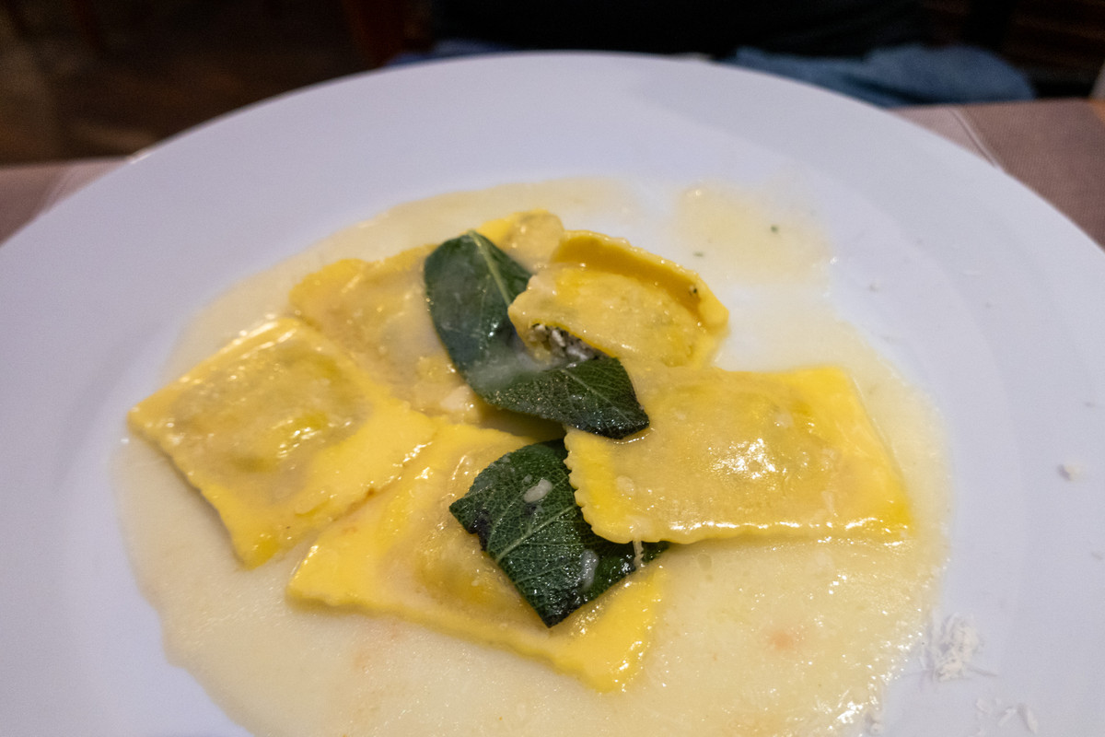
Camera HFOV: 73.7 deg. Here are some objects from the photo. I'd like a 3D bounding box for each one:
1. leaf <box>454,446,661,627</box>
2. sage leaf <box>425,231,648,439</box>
[{"bbox_3d":[0.005,0.024,0.135,0.038,0.010,0.030,-30,51,-25],"label":"leaf"},{"bbox_3d":[-0.009,-0.009,0.167,0.031,0.012,0.082,-25,49,-21],"label":"sage leaf"}]

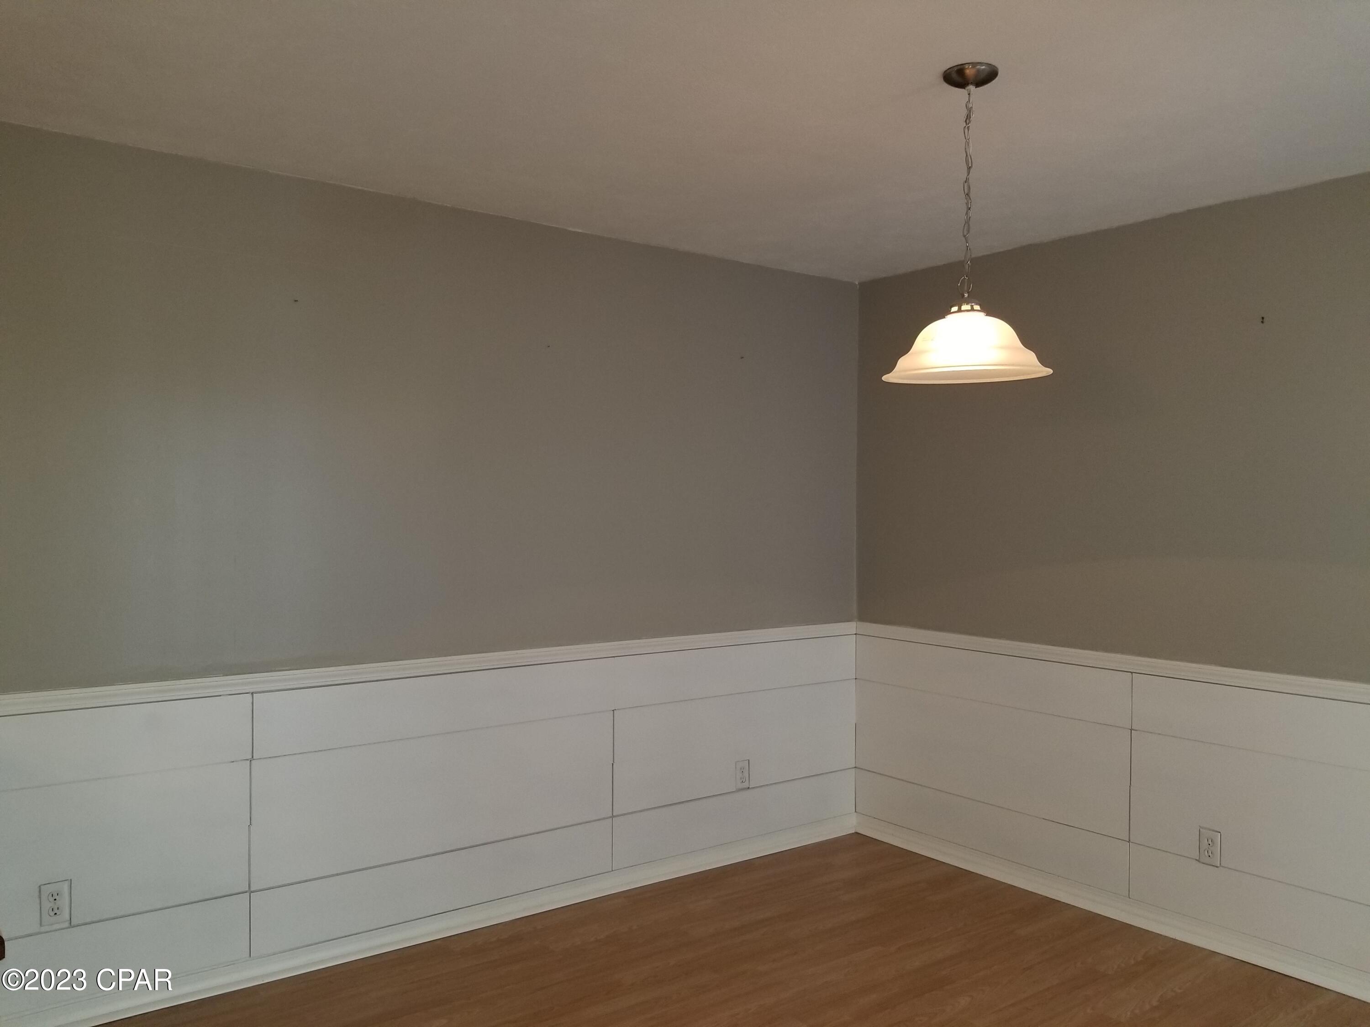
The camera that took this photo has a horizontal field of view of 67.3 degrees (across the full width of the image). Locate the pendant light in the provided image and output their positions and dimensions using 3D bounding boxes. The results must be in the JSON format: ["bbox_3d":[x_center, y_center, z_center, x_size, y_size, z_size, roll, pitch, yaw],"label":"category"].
[{"bbox_3d":[0.655,-0.668,2.373,0.380,0.695,0.380,0,0,0],"label":"pendant light"}]

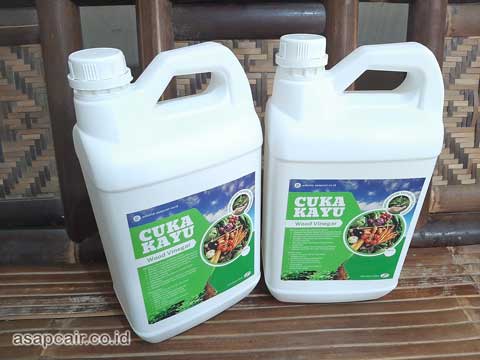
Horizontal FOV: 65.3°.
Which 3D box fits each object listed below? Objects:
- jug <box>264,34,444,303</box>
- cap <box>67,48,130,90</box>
[{"bbox_3d":[0.120,-0.009,0.445,0.180,0.304,0.137,-1,32,-1],"label":"jug"},{"bbox_3d":[-0.119,-0.092,0.317,0.053,0.027,0.053,0,32,0],"label":"cap"}]

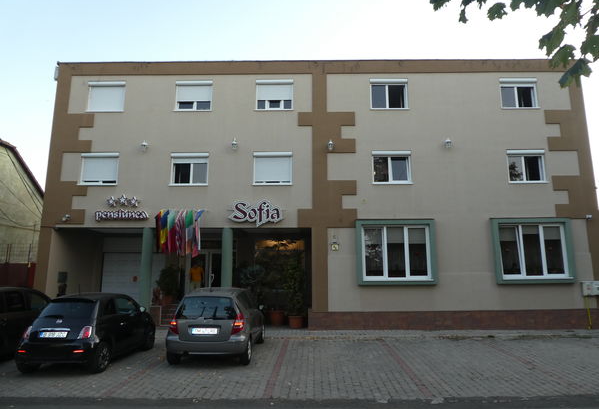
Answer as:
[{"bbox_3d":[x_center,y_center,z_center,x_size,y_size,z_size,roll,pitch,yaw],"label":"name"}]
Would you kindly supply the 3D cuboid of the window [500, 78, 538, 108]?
[{"bbox_3d":[8.164,-4.088,15.480,1.426,1.202,0.200,0,-9,0],"label":"window"}]

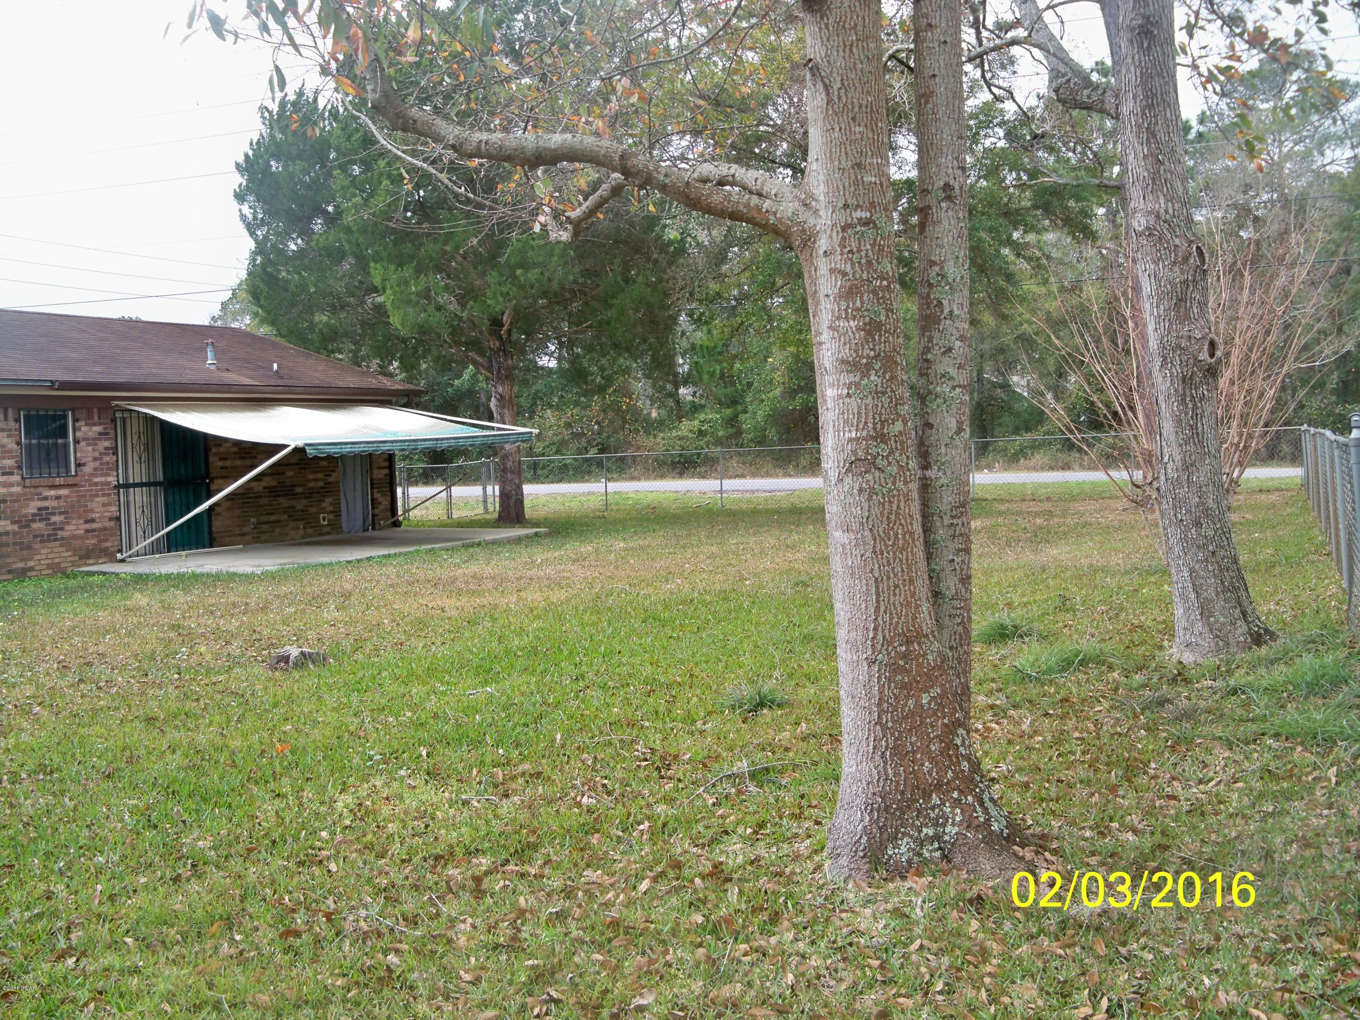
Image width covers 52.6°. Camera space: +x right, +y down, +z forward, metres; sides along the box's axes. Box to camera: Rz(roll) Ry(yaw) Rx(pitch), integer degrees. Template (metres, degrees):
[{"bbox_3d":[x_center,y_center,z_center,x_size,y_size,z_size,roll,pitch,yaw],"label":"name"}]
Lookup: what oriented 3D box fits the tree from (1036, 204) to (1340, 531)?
[{"bbox_3d":[5.080,-1.220,13.750,3.100,3.500,2.900,-1,3,20],"label":"tree"}]

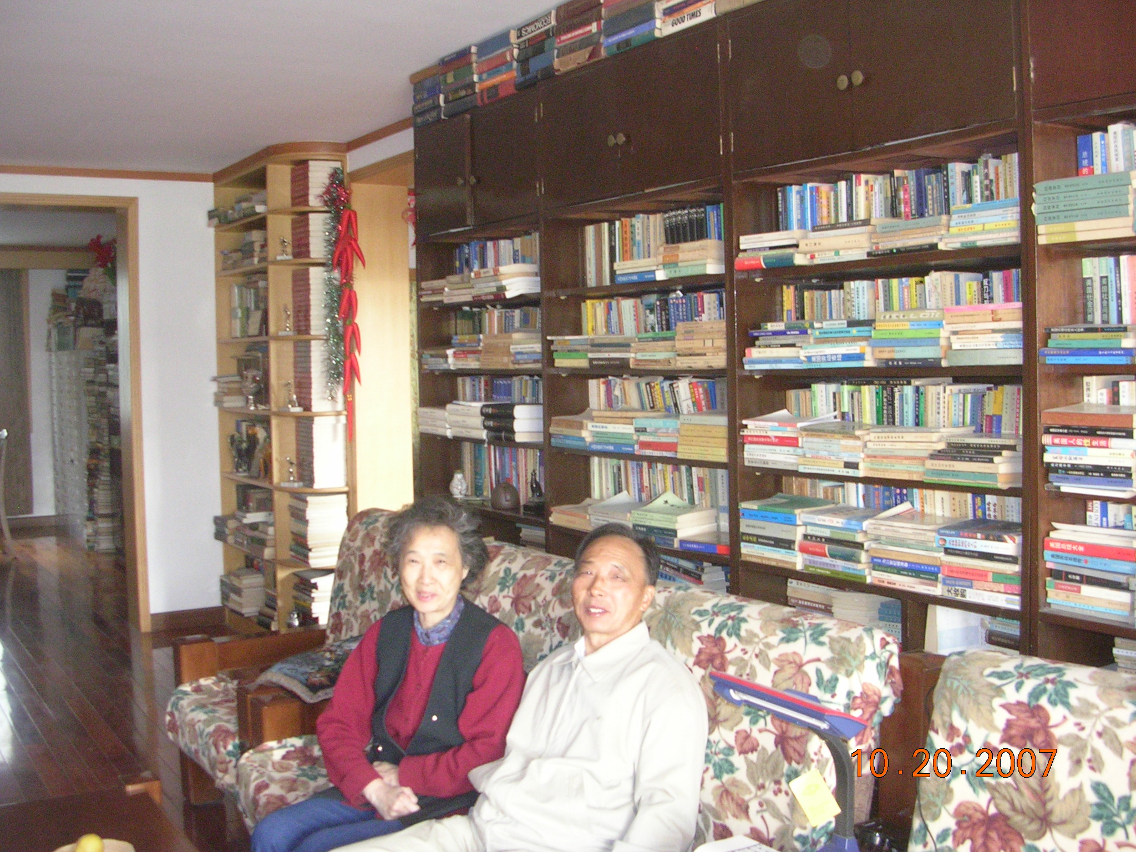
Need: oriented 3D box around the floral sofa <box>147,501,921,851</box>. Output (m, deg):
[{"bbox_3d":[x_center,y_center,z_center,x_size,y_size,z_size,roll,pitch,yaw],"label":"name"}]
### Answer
[{"bbox_3d":[-0.334,0.829,3.256,0.920,0.940,2.620,-4,4,-35],"label":"floral sofa"}]

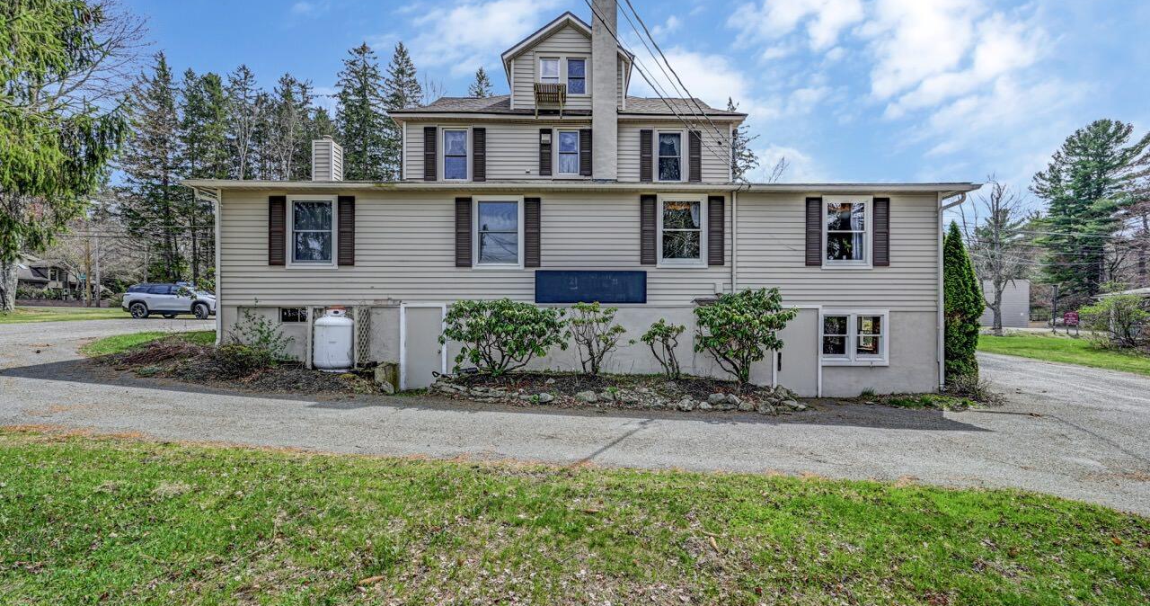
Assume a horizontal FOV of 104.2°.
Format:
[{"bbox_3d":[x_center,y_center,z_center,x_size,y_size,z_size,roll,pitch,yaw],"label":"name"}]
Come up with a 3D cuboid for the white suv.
[{"bbox_3d":[-18.200,-0.140,21.100,4.680,1.690,1.900,0,0,0],"label":"white suv"}]

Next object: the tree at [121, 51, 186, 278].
[{"bbox_3d":[-40.370,-11.910,43.000,6.500,24.620,6.500,0,0,0],"label":"tree"}]

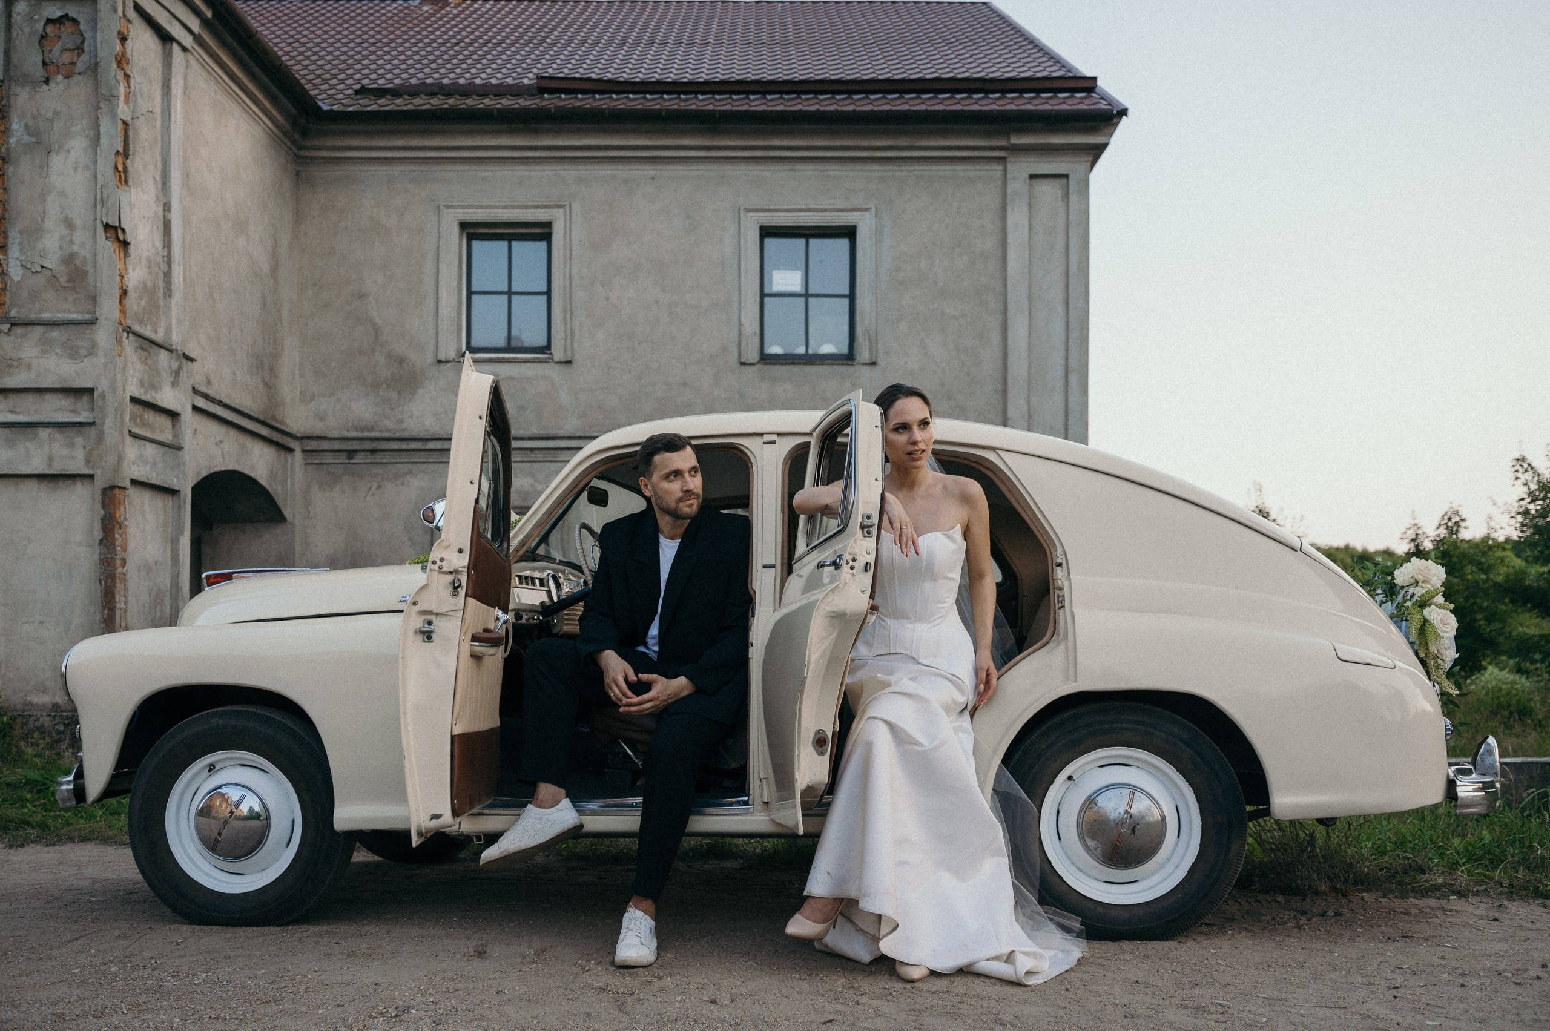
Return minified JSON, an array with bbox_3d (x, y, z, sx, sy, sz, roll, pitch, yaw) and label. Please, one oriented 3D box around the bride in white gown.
[{"bbox_3d":[0.425,0.415,3.280,0.780,1.540,0.700,0,-4,3],"label":"bride in white gown"}]

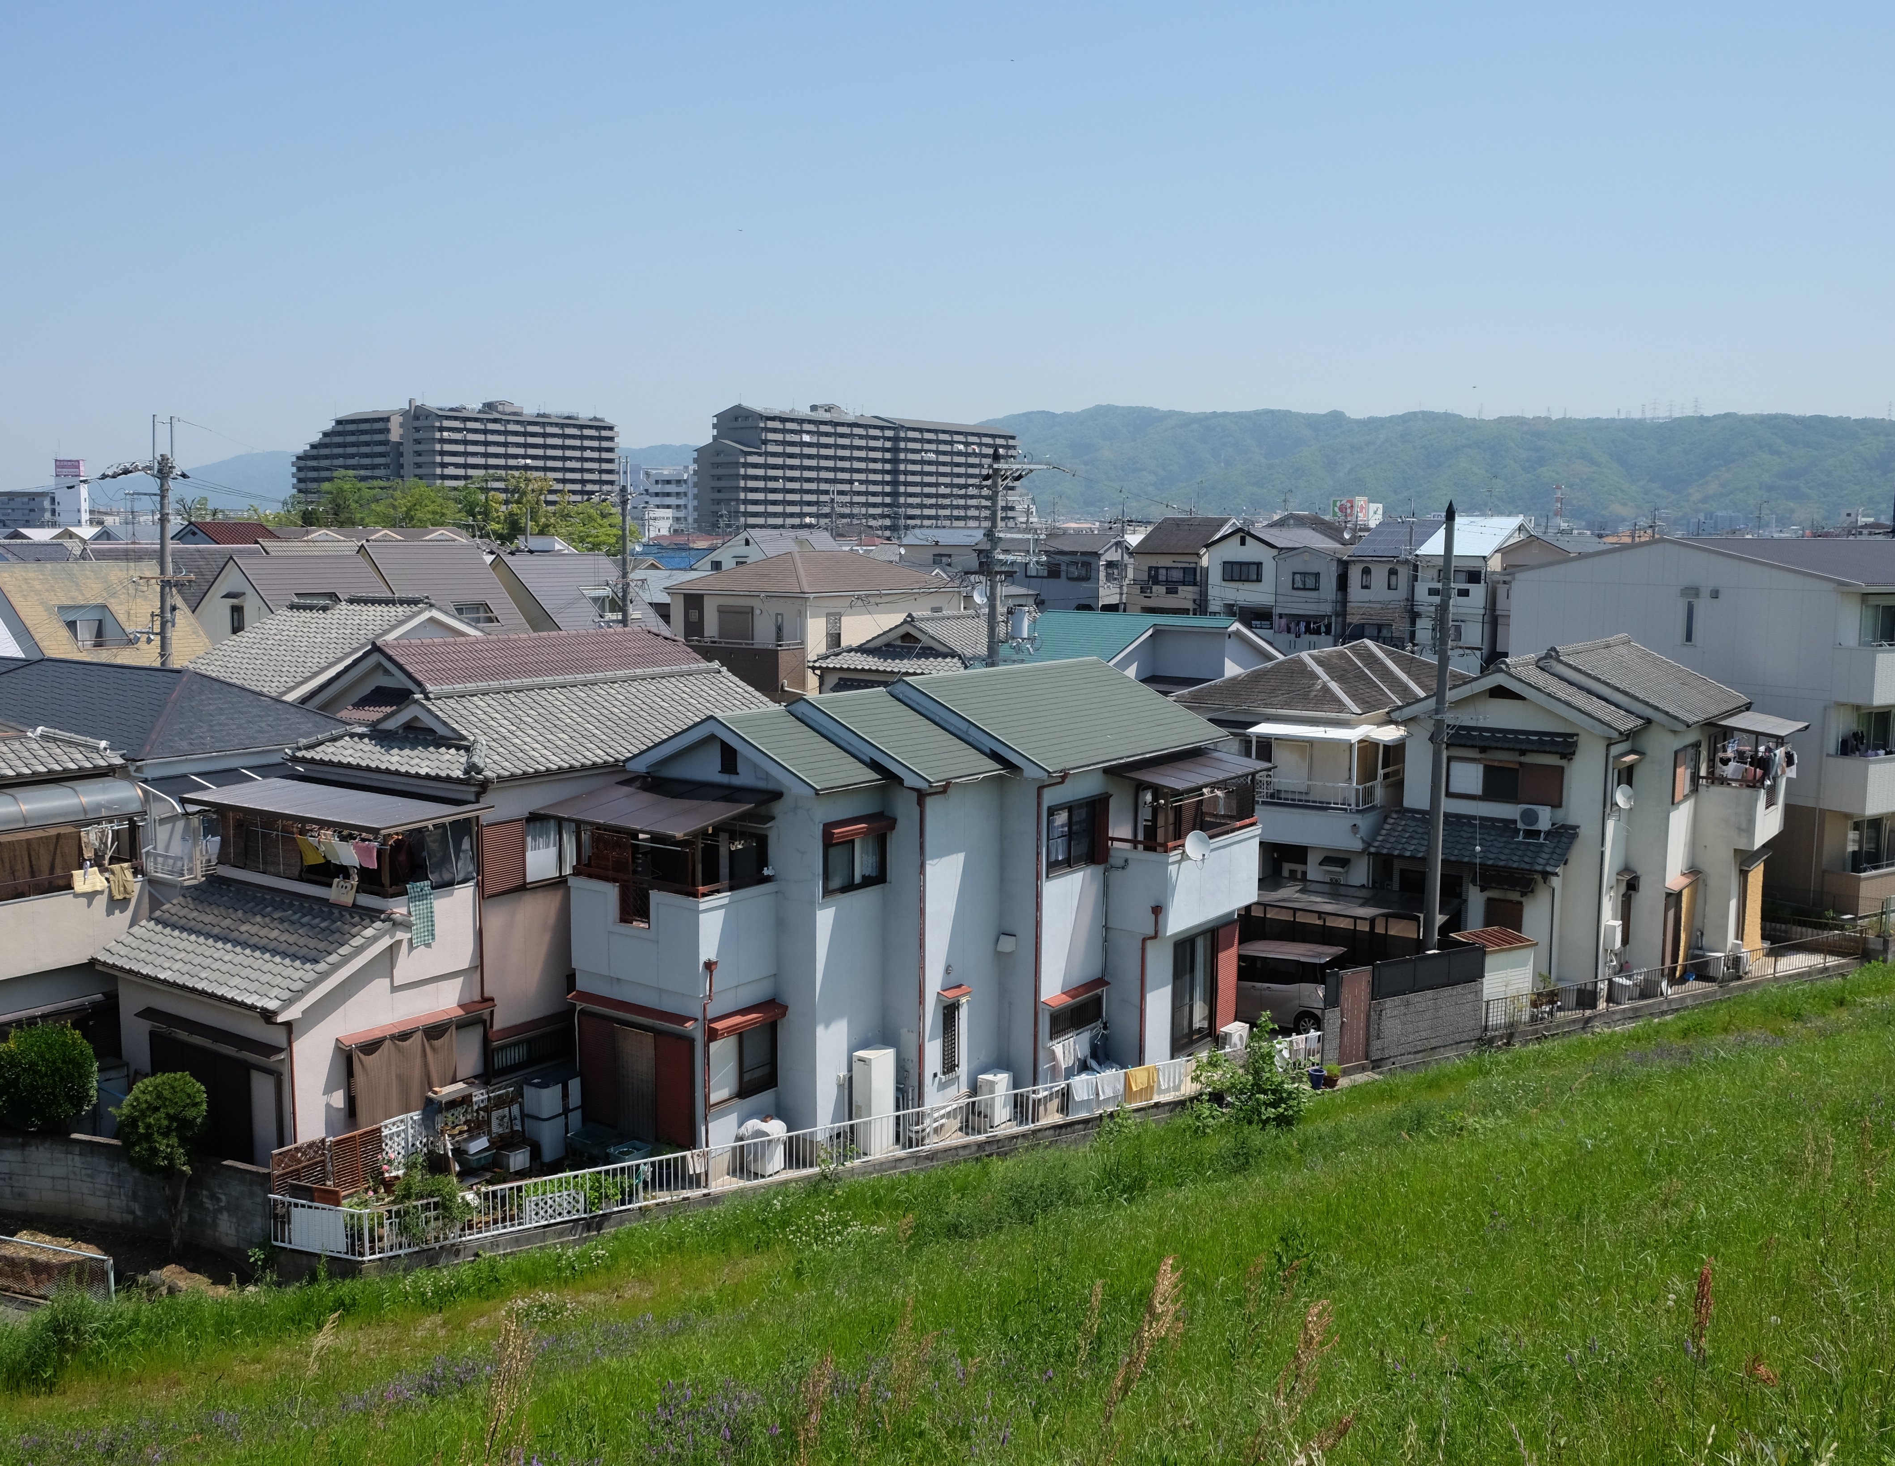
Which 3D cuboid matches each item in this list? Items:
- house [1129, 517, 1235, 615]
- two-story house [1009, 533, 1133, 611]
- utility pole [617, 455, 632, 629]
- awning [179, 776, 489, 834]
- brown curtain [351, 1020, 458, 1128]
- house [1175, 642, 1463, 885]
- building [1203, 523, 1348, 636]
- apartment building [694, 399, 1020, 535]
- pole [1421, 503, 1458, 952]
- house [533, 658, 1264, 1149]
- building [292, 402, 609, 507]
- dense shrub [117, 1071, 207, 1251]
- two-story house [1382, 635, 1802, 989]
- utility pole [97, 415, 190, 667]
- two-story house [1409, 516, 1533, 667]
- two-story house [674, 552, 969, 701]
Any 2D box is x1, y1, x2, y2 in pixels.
[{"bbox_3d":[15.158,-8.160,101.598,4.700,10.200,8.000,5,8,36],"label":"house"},{"bbox_3d":[6.669,-7.433,101.454,9.200,9.500,4.500,5,9,36],"label":"two-story house"},{"bbox_3d":[-11.145,-3.297,57.185,0.450,12.546,0.500,5,9,36],"label":"utility pole"},{"bbox_3d":[-10.190,1.174,27.162,5.600,0.220,2.050,5,8,36],"label":"awning"},{"bbox_3d":[-8.340,5.355,25.519,0.140,1.500,1.850,5,8,36],"label":"brown curtain"},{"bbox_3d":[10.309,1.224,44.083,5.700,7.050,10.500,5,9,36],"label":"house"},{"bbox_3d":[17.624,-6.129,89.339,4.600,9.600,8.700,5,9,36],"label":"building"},{"bbox_3d":[-20.034,-61.781,420.898,16.800,39.000,101.000,6,9,41],"label":"apartment building"},{"bbox_3d":[10.510,0.247,35.097,0.330,10.200,0.330,5,8,36],"label":"pole"},{"bbox_3d":[-0.102,2.718,30.088,7.100,7.560,12.400,5,8,36],"label":"house"},{"bbox_3d":[-129.941,-64.826,441.411,58.000,40.000,58.000,6,9,37],"label":"building"},{"bbox_3d":[-10.890,5.941,22.914,1.100,2.503,1.100,0,7,0],"label":"dense shrub"},{"bbox_3d":[15.018,1.631,38.750,7.000,7.600,11.200,5,9,36],"label":"two-story house"},{"bbox_3d":[-20.732,-1.809,43.038,0.800,12.878,1.900,5,9,36],"label":"utility pole"},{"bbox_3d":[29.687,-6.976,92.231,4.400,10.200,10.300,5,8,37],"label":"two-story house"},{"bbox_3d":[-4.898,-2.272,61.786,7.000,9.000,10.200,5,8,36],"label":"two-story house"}]

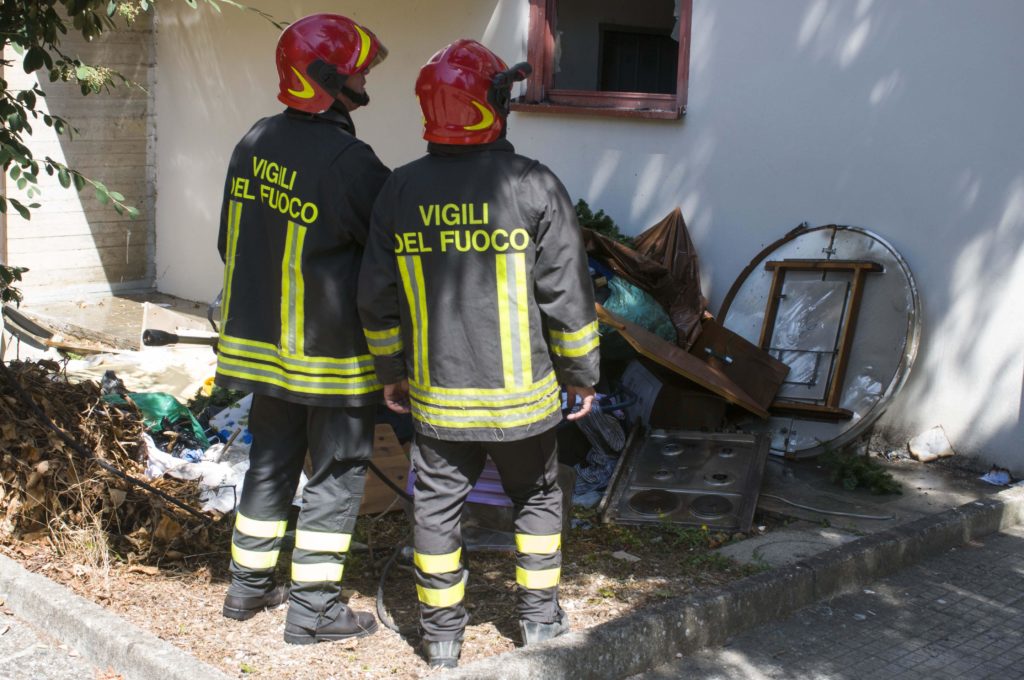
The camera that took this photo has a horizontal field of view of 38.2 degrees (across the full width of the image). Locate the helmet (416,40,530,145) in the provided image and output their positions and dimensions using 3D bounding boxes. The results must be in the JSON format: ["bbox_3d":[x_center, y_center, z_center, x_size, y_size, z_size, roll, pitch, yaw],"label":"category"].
[{"bbox_3d":[-0.124,-0.709,4.215,0.265,0.285,0.320,9,12,35],"label":"helmet"}]

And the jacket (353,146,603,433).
[{"bbox_3d":[-0.097,-0.167,4.298,0.660,0.830,0.360,4,10,13],"label":"jacket"}]

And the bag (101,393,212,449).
[{"bbox_3d":[-1.506,0.341,6.257,0.440,0.200,0.320,4,10,10],"label":"bag"}]

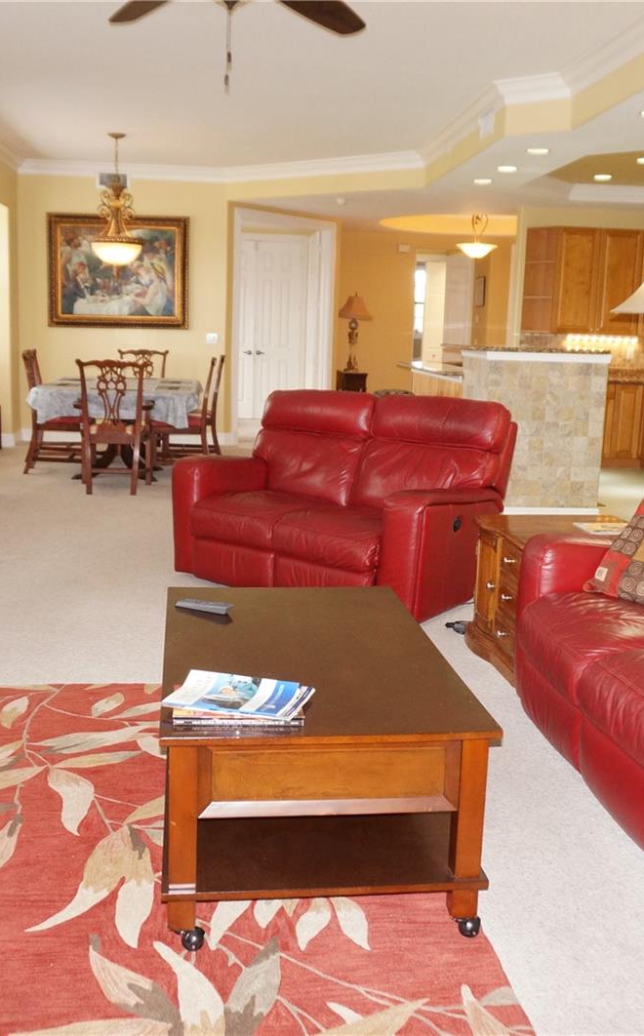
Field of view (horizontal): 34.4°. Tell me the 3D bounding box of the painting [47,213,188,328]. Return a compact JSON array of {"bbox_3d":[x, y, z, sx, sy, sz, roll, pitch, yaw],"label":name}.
[{"bbox_3d":[-2.072,-2.509,10.613,1.427,1.118,0.061,1,10,-6],"label":"painting"}]

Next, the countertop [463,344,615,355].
[{"bbox_3d":[1.433,-1.149,7.044,0.864,0.041,0.660,1,10,-6],"label":"countertop"}]

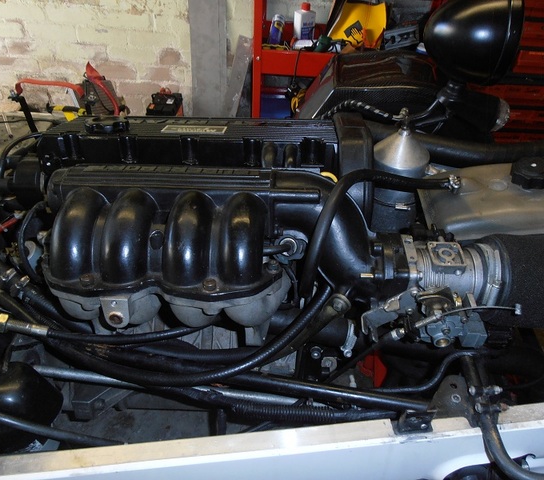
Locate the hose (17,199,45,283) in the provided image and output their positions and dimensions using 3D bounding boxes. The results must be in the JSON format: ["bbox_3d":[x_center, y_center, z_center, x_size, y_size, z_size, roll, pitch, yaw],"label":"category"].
[{"bbox_3d":[-0.331,0.002,0.610,0.037,0.082,0.085,-3,35,-11],"label":"hose"}]

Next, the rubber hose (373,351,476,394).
[{"bbox_3d":[0.212,0.186,0.616,0.135,0.065,0.035,0,34,-6],"label":"rubber hose"}]

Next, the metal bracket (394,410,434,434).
[{"bbox_3d":[0.149,0.191,0.465,0.042,0.028,0.028,0,34,-6],"label":"metal bracket"}]

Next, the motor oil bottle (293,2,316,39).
[{"bbox_3d":[0.143,-0.944,1.930,0.078,0.172,0.052,-16,39,-27],"label":"motor oil bottle"}]

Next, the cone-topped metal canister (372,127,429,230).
[{"bbox_3d":[0.213,-0.090,0.748,0.092,0.195,0.092,0,25,0],"label":"cone-topped metal canister"}]

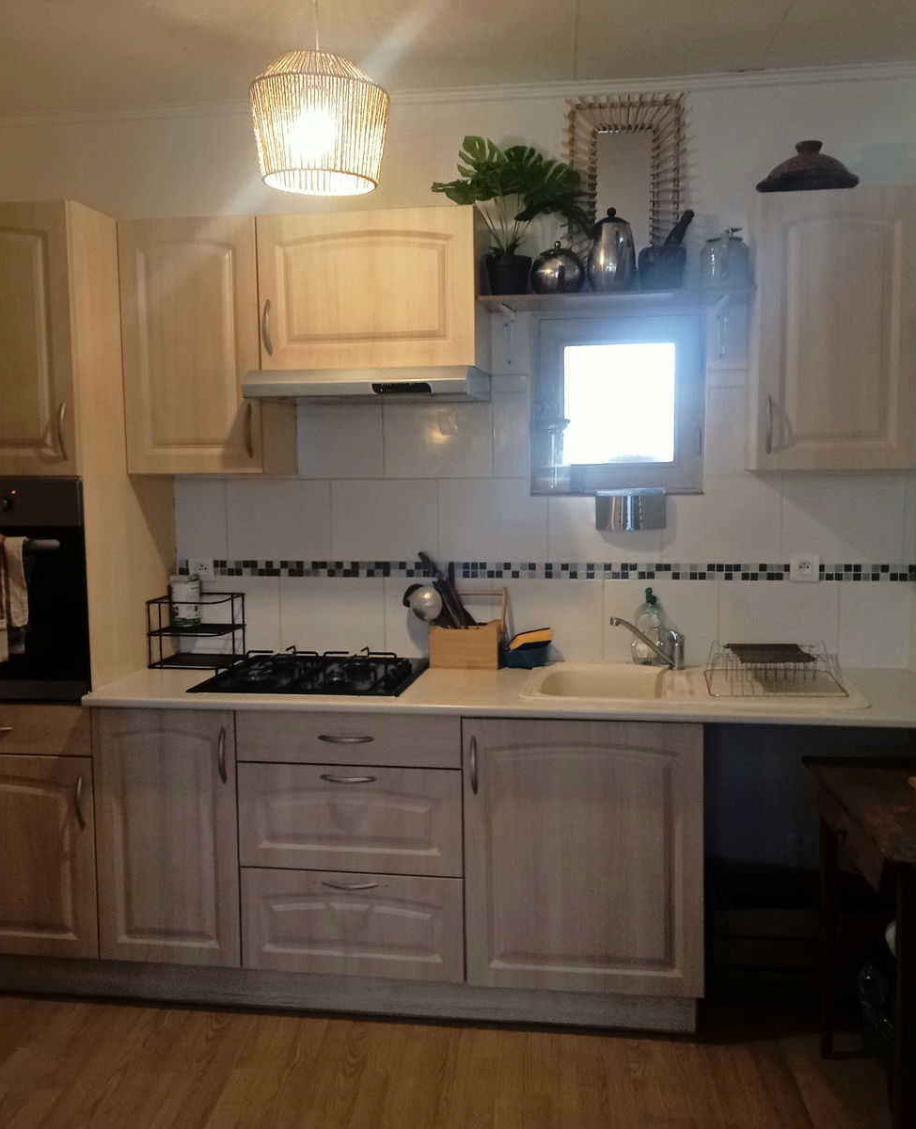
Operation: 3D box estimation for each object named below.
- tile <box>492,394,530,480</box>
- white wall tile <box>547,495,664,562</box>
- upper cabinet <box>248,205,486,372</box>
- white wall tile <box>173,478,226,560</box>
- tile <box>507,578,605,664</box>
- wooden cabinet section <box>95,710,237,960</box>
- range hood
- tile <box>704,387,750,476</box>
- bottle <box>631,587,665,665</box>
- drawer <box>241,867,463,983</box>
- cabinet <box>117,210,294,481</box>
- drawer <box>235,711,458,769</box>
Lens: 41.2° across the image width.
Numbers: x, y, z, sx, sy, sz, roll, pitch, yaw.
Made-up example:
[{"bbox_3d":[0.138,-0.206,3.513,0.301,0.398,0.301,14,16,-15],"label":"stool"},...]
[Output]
[{"bbox_3d":[0.159,-0.383,3.601,0.108,0.249,0.010,0,6,10],"label":"tile"},{"bbox_3d":[0.435,-0.104,3.584,0.330,0.197,0.010,0,6,10],"label":"white wall tile"},{"bbox_3d":[-0.224,-0.752,3.432,0.598,0.419,0.310,0,5,10],"label":"upper cabinet"},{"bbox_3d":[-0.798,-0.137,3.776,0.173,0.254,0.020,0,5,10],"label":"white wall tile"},{"bbox_3d":[0.273,0.170,3.636,0.332,0.251,0.010,0,5,9],"label":"tile"},{"bbox_3d":[-0.727,0.700,3.501,0.400,0.691,0.580,0,5,10],"label":"wooden cabinet section"},{"bbox_3d":[-0.235,-0.498,3.403,0.601,0.086,0.471,0,5,10],"label":"range hood"},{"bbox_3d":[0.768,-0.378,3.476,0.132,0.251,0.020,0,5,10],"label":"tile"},{"bbox_3d":[0.549,0.177,3.499,0.097,0.225,0.065,0,5,10],"label":"bottle"},{"bbox_3d":[-0.242,0.921,3.401,0.600,0.276,0.482,0,5,10],"label":"drawer"},{"bbox_3d":[-0.717,-0.618,3.551,0.401,0.701,0.325,0,5,10],"label":"cabinet"},{"bbox_3d":[-0.247,0.432,3.357,0.600,0.140,0.482,0,5,10],"label":"drawer"}]

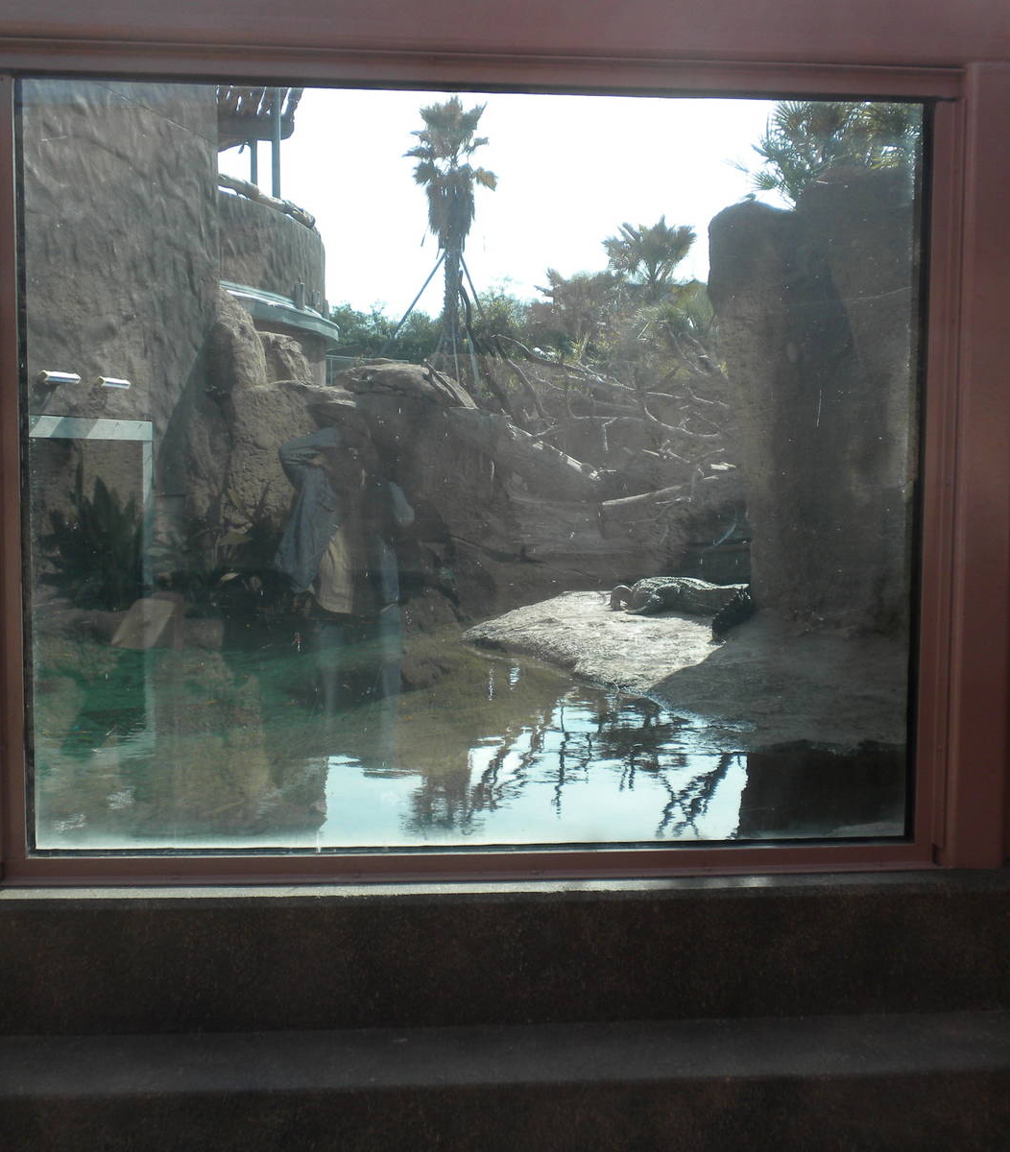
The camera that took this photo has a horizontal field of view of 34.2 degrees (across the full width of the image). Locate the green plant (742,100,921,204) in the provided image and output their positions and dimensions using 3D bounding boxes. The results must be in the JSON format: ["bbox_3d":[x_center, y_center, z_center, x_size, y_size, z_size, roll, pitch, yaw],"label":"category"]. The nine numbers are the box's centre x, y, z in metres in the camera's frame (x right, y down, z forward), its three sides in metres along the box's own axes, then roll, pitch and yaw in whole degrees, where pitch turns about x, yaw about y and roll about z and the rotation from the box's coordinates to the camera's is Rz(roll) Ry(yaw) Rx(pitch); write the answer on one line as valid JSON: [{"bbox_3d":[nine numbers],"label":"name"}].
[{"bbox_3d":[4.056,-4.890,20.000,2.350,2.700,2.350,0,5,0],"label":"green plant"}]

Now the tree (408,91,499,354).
[{"bbox_3d":[-1.222,-7.707,38.000,2.150,6.800,2.150,0,5,0],"label":"tree"}]

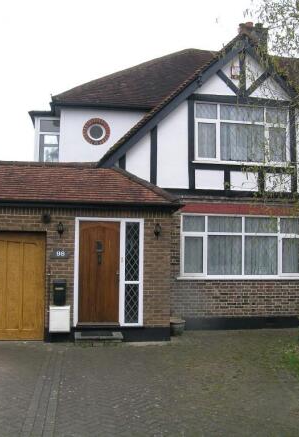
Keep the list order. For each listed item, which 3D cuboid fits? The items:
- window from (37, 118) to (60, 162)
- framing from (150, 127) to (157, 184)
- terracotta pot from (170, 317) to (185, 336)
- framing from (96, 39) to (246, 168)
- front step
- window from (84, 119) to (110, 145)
[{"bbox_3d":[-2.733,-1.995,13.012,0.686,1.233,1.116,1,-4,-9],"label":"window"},{"bbox_3d":[0.097,-1.443,10.835,0.145,1.376,0.081,1,-4,-9],"label":"framing"},{"bbox_3d":[0.564,2.357,10.308,0.457,0.337,0.457,0,-4,0],"label":"terracotta pot"},{"bbox_3d":[0.563,-2.667,10.832,3.410,3.238,0.284,1,-4,-9],"label":"framing"},{"bbox_3d":[-0.968,2.296,8.983,0.890,0.192,0.436,1,-4,-9],"label":"front step"},{"bbox_3d":[-1.350,-2.217,12.040,0.715,0.705,0.122,1,-4,-9],"label":"window"}]

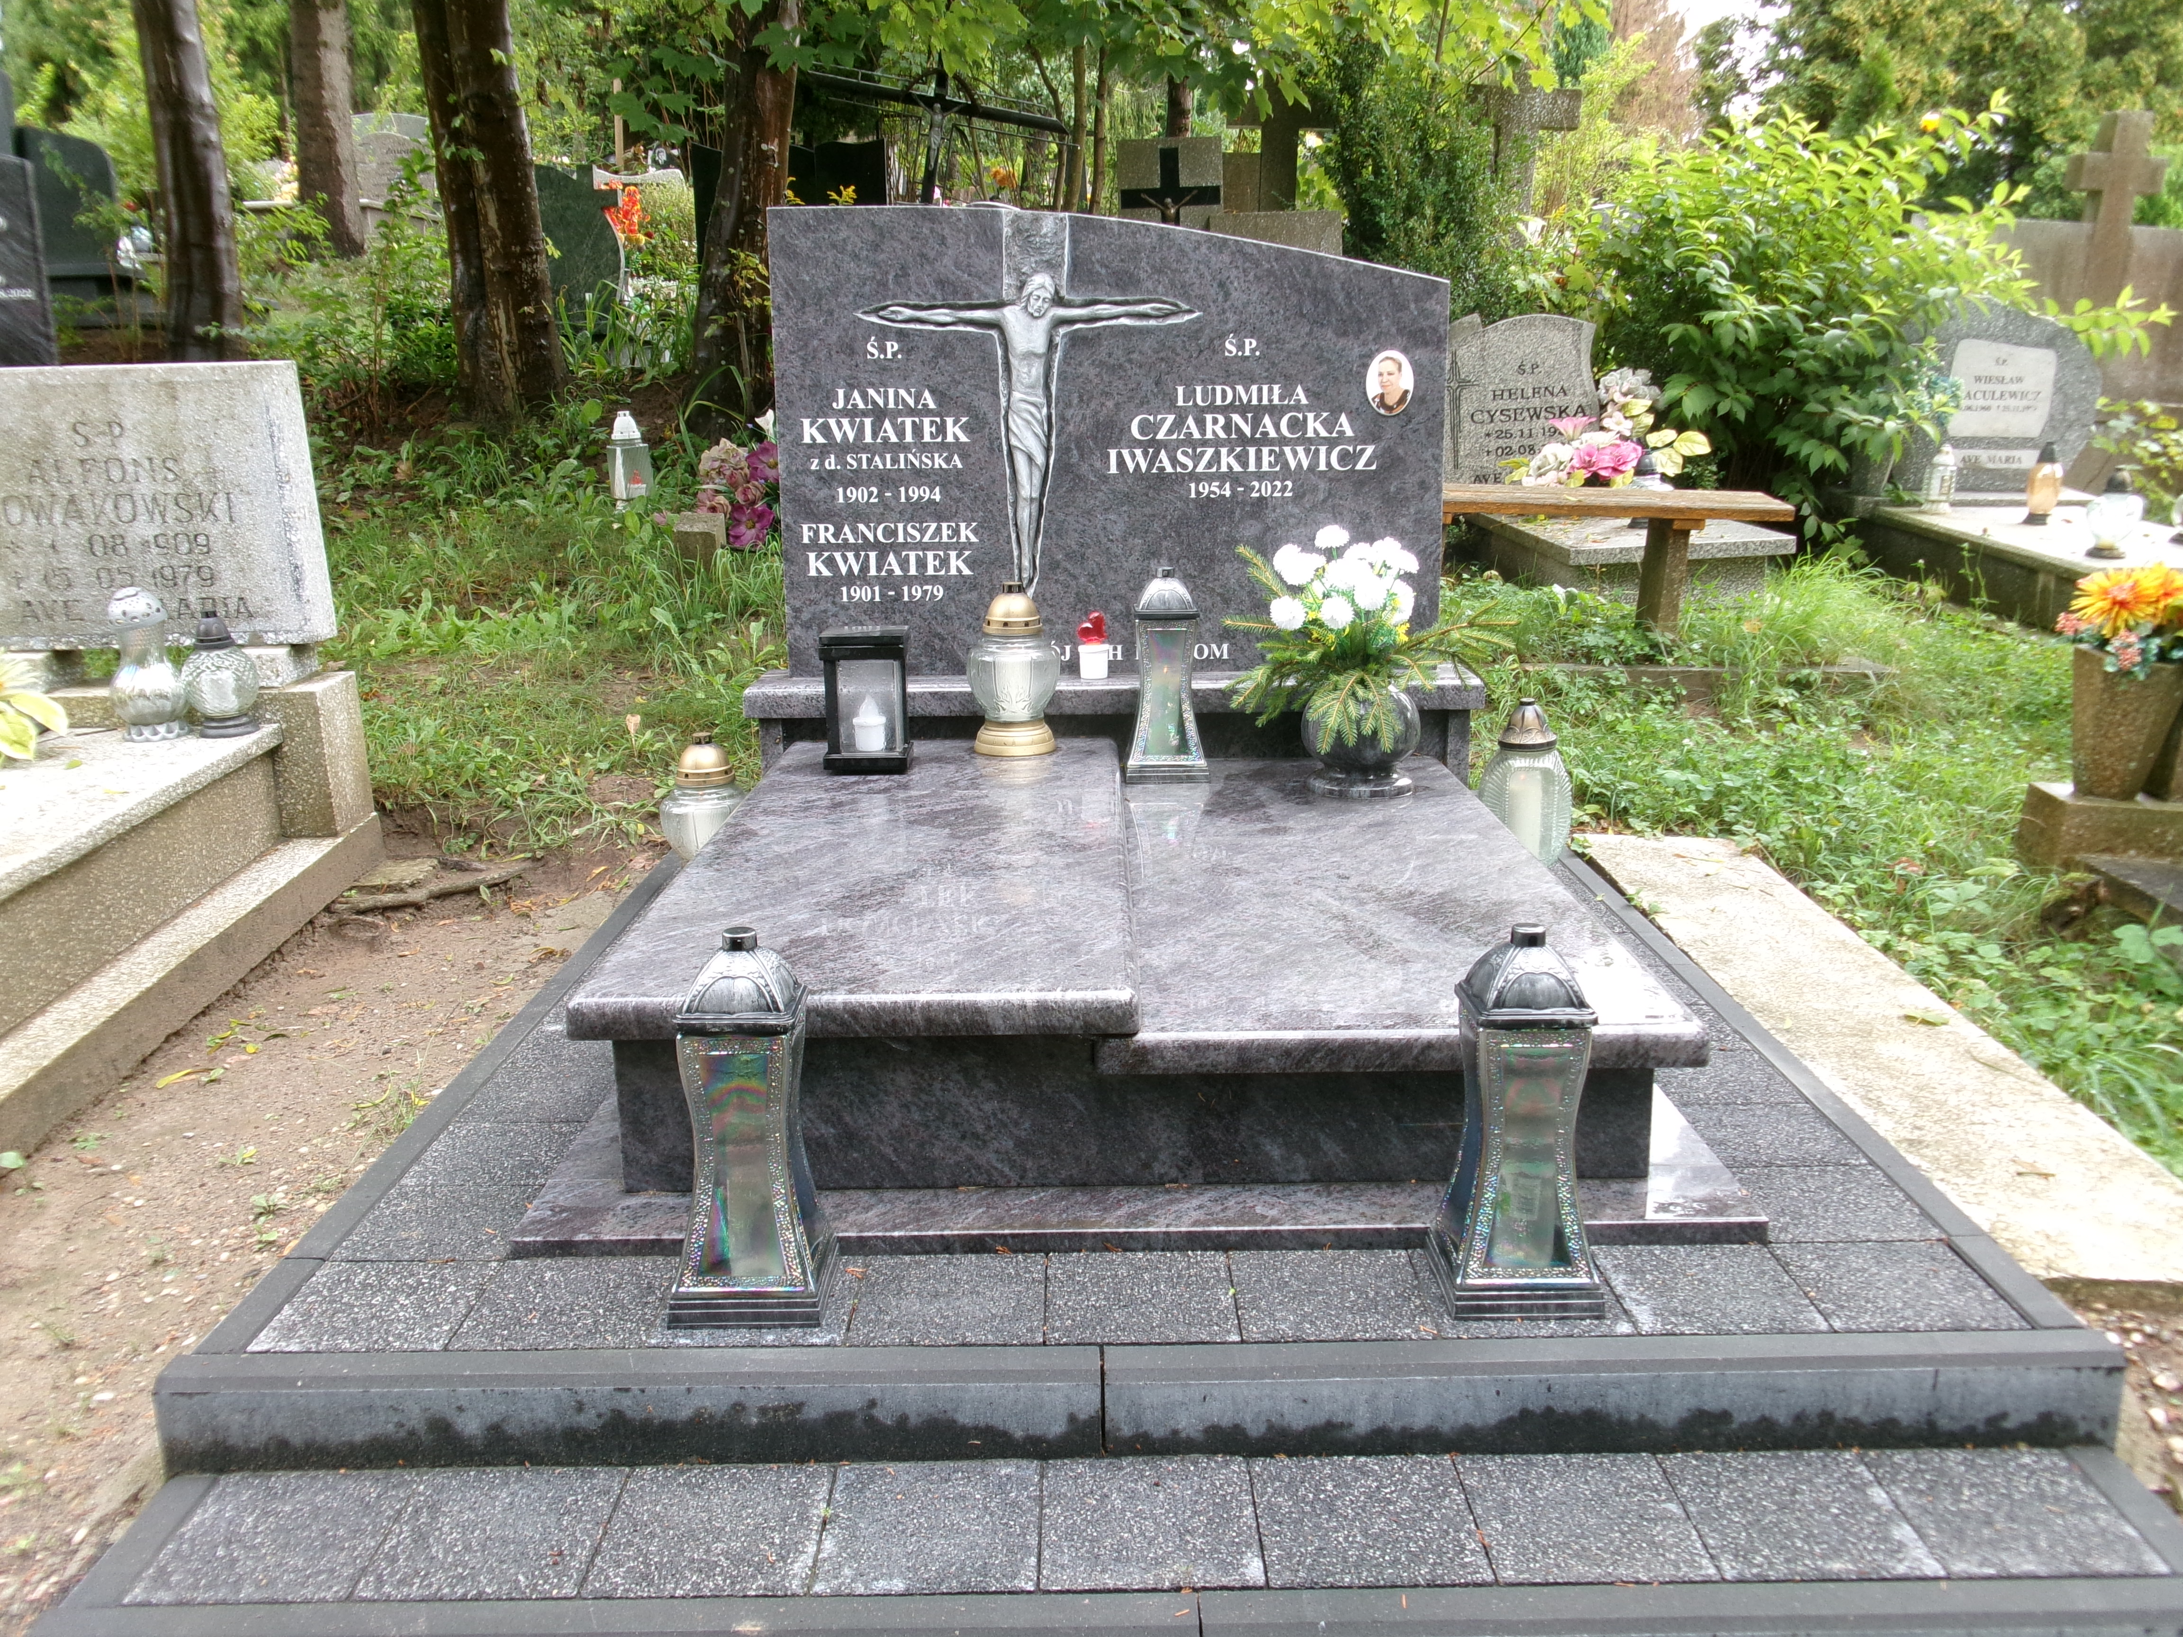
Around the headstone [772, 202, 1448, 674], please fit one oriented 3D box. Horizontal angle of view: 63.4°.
[{"bbox_3d":[0.042,-0.741,3.505,1.306,0.904,0.090,-1,13,0],"label":"headstone"}]

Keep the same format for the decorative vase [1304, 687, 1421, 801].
[{"bbox_3d":[0.501,-0.157,3.273,0.222,0.202,0.222,-1,12,0],"label":"decorative vase"}]

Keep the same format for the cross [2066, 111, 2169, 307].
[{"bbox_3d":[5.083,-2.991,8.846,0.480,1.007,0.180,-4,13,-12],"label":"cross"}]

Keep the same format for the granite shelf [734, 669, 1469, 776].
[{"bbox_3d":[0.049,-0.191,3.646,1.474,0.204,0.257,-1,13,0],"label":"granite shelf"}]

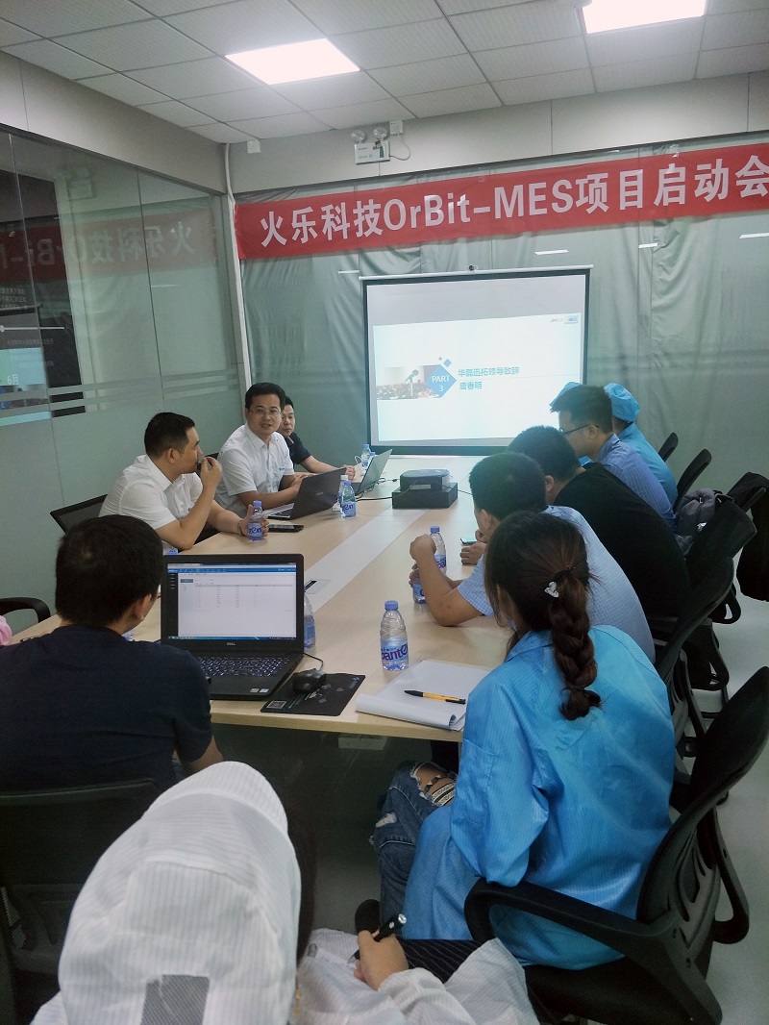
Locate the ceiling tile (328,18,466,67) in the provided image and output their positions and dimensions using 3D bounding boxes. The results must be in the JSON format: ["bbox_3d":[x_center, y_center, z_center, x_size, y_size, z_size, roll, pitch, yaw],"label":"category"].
[{"bbox_3d":[0.086,-2.430,3.702,0.600,0.020,0.585,3,16,18],"label":"ceiling tile"}]

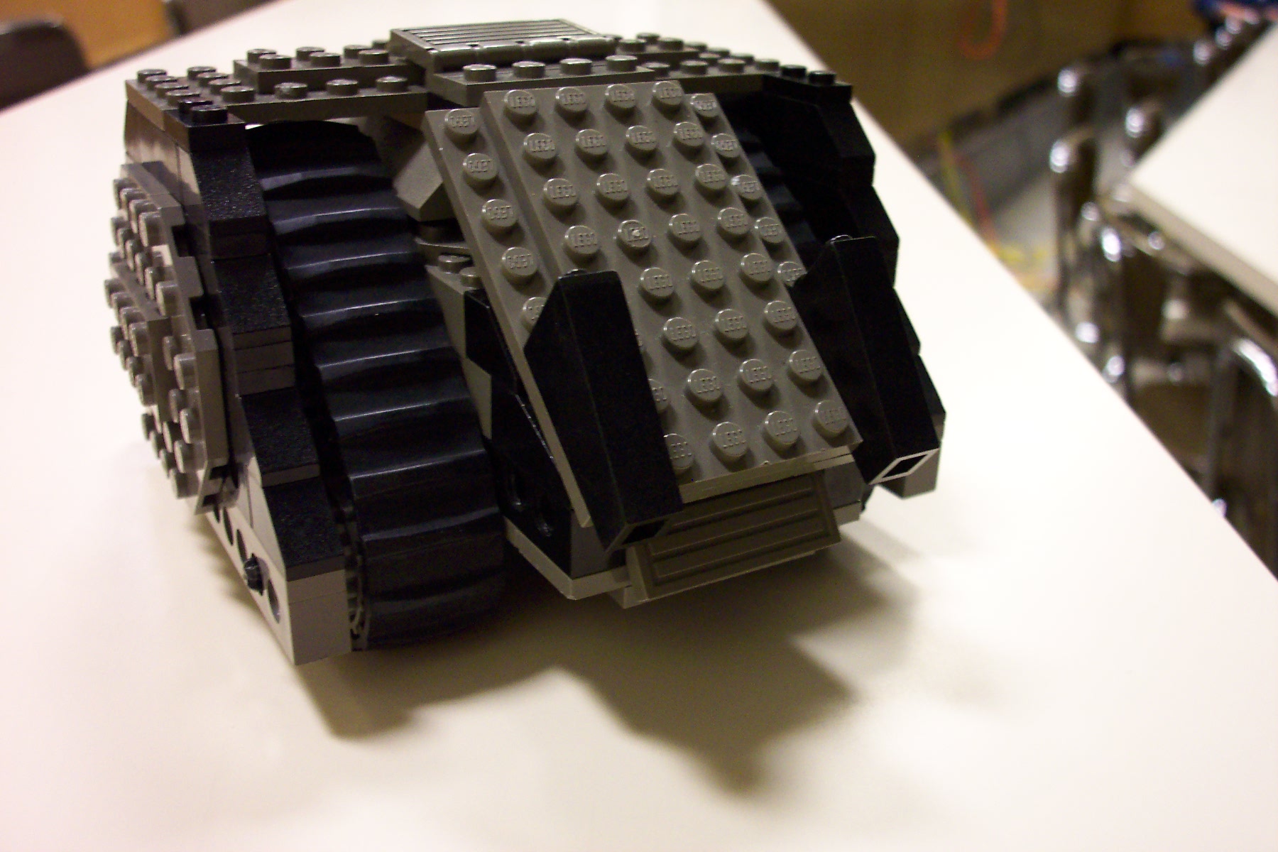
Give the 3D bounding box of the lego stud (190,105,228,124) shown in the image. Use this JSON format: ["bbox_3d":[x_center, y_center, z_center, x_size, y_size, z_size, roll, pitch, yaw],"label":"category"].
[{"bbox_3d":[-0.059,-0.043,0.171,0.005,0.002,0.005,-12,27,-28],"label":"lego stud"}]

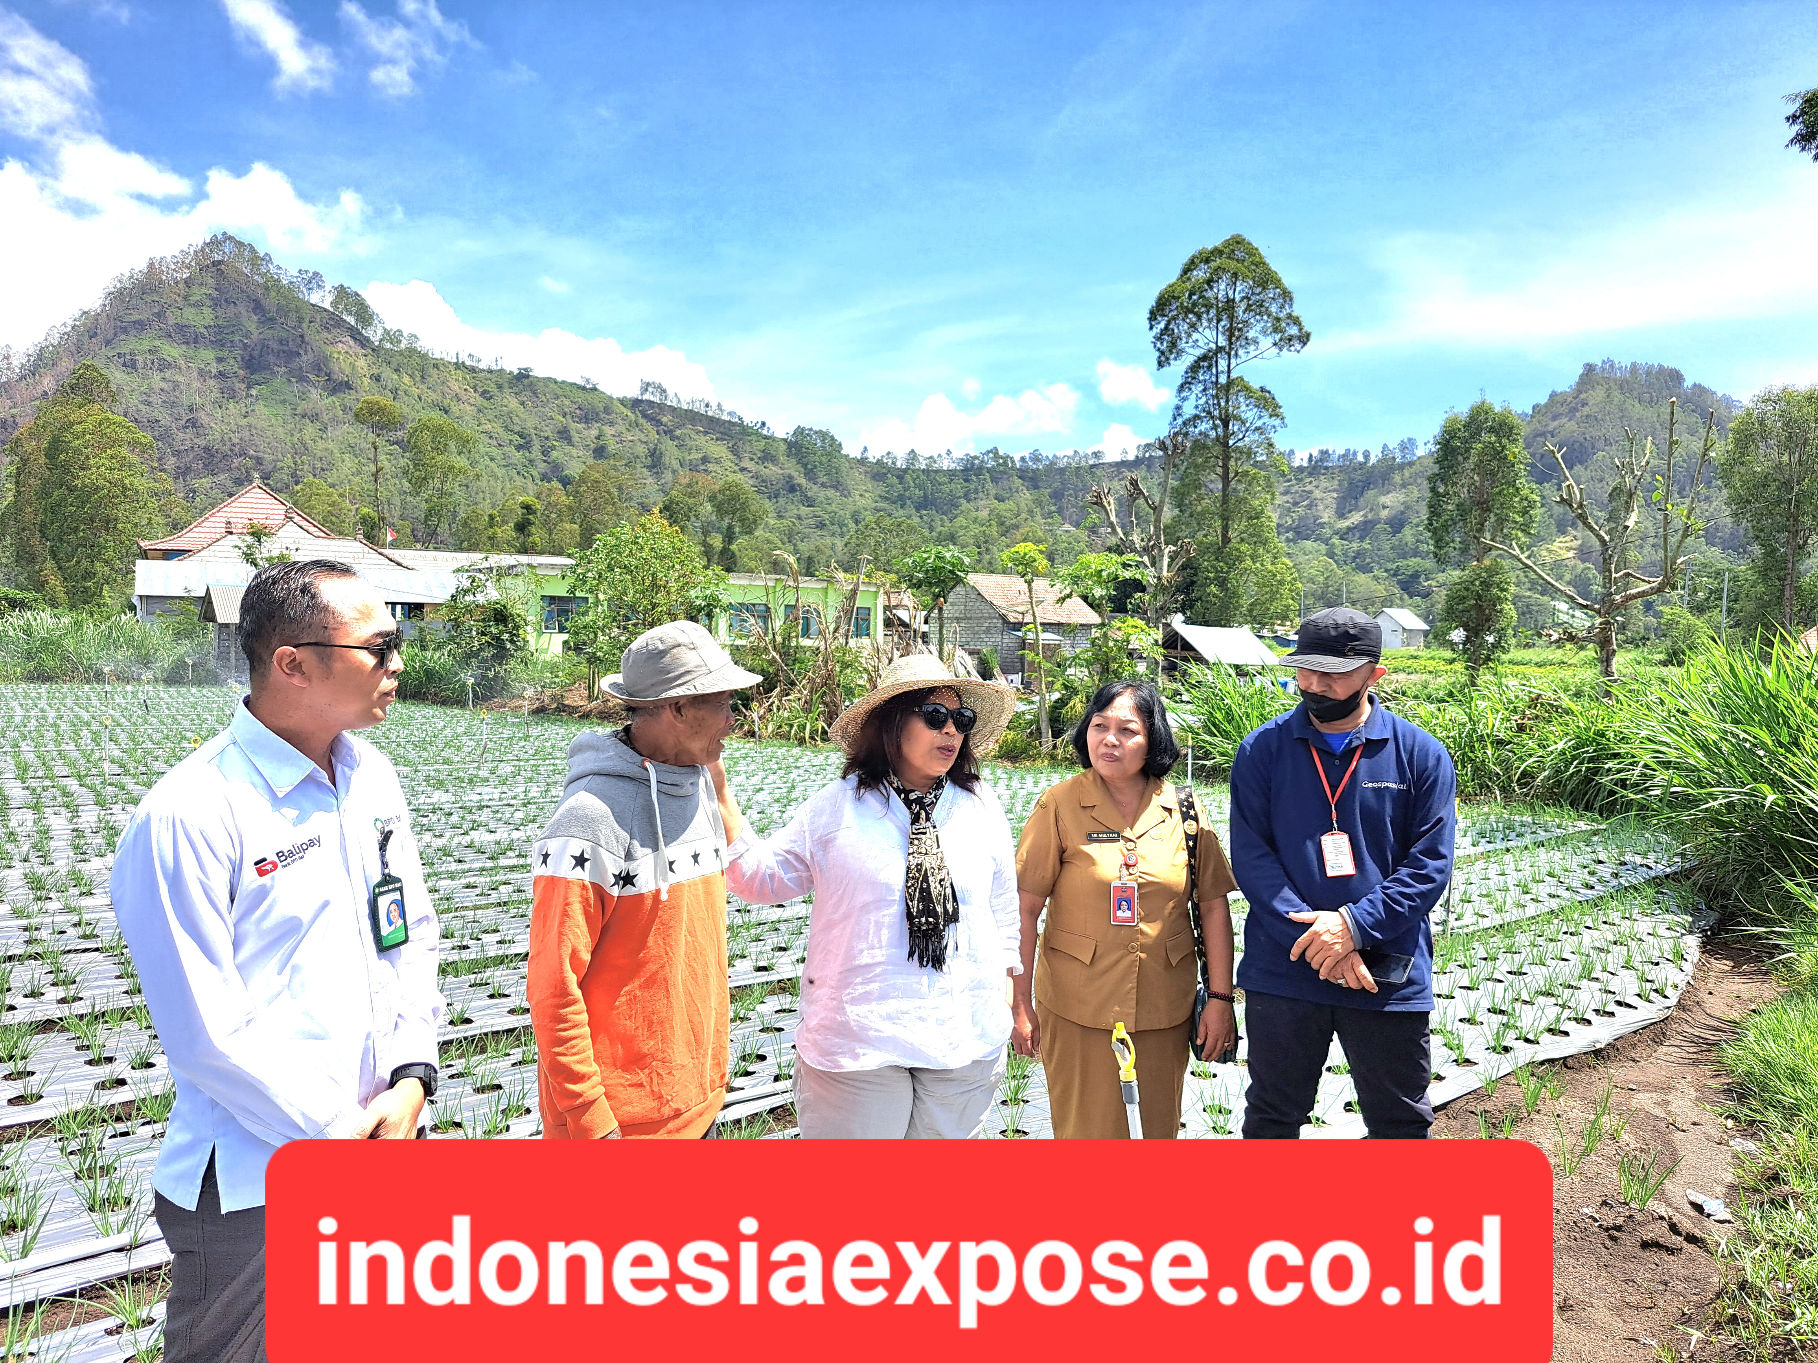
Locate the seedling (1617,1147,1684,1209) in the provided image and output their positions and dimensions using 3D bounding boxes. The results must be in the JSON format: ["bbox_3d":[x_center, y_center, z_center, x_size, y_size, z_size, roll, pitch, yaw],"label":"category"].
[{"bbox_3d":[2.058,1.376,3.500,0.170,0.155,0.150,0,1,0],"label":"seedling"}]

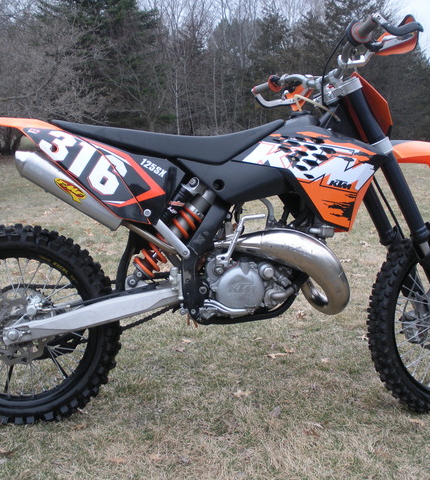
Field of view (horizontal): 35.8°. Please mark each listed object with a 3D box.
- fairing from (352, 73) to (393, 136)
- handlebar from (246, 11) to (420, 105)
[{"bbox_3d":[0.522,-0.449,2.282,0.091,0.254,0.223,-22,6,-22],"label":"fairing"},{"bbox_3d":[0.389,-0.562,2.231,0.233,0.188,0.832,0,-2,-23],"label":"handlebar"}]

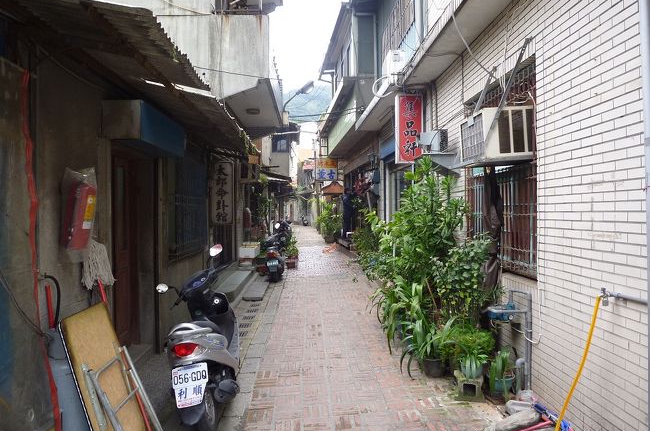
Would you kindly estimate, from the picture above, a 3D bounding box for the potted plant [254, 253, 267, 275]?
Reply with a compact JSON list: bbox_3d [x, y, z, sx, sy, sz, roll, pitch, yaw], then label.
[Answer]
[{"bbox_3d":[-1.560,1.180,11.650,0.330,0.530,0.330,0,0,0],"label":"potted plant"}]

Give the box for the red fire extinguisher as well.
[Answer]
[{"bbox_3d":[-1.680,0.000,3.220,0.155,0.470,0.165,2,-4,13],"label":"red fire extinguisher"}]

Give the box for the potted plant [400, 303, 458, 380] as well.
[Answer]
[{"bbox_3d":[0.985,1.165,4.470,0.540,0.680,0.520,0,0,0],"label":"potted plant"}]

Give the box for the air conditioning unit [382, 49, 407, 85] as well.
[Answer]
[{"bbox_3d":[1.355,-2.866,9.160,0.280,0.480,0.720,0,0,-4],"label":"air conditioning unit"}]

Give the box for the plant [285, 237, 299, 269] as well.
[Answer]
[{"bbox_3d":[-0.935,1.020,12.900,0.400,0.860,0.400,0,0,0],"label":"plant"}]

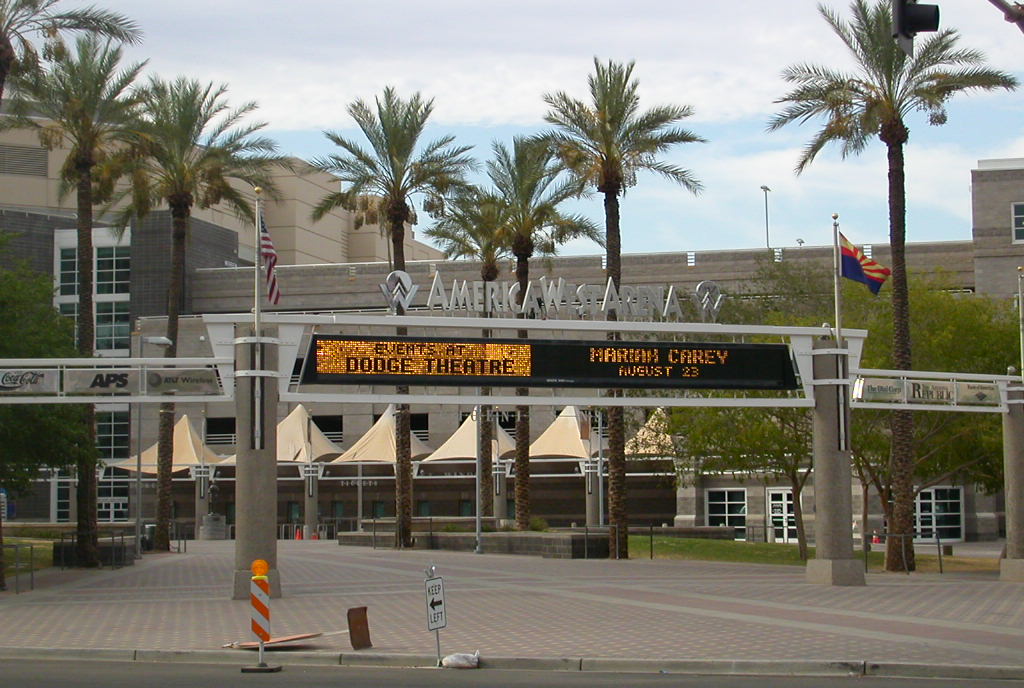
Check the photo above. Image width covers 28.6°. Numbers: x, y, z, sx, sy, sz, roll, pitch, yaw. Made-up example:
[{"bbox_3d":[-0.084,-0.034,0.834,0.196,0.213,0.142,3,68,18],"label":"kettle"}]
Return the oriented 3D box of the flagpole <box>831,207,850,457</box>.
[{"bbox_3d":[7.058,-0.272,43.284,0.130,5.124,0.130,-1,-5,0],"label":"flagpole"}]

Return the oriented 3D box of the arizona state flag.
[{"bbox_3d":[7.596,-1.735,43.350,1.150,1.336,0.350,0,-5,-6],"label":"arizona state flag"}]

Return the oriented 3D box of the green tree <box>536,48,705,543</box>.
[{"bbox_3d":[3.066,-1.041,55.806,4.600,13.940,4.600,0,-4,0],"label":"green tree"}]

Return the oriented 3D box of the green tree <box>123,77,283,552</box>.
[{"bbox_3d":[-10.077,-1.063,65.709,5.300,15.537,5.300,-1,-5,0],"label":"green tree"}]

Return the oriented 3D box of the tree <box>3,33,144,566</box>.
[{"bbox_3d":[-11.706,-1.253,53.821,4.100,14.362,4.100,0,-4,0],"label":"tree"}]

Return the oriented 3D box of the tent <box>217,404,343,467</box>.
[{"bbox_3d":[-12.475,4.924,109.443,5.200,3.267,5.500,-2,-4,15],"label":"tent"}]

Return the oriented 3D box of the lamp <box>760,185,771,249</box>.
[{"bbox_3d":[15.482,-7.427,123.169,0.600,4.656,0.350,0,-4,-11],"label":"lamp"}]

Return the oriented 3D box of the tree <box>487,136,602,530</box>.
[{"bbox_3d":[1.031,-0.402,67.985,4.200,13.357,4.200,0,-4,0],"label":"tree"}]

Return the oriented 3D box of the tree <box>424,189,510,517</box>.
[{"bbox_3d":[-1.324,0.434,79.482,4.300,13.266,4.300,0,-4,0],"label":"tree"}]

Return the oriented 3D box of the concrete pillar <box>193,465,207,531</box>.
[{"bbox_3d":[-16.335,8.283,106.171,0.670,3.736,0.670,-1,-5,0],"label":"concrete pillar"}]

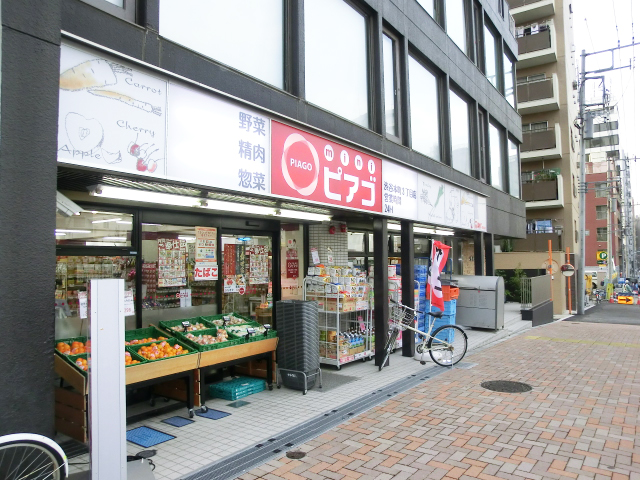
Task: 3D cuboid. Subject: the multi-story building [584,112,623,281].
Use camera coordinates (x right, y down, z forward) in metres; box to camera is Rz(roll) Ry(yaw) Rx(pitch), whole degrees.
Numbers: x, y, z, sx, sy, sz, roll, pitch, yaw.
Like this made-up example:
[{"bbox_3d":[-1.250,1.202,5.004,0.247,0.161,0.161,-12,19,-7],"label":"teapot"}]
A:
[{"bbox_3d":[39.251,-5.299,65.981,9.000,24.000,14.000,-4,-4,37],"label":"multi-story building"}]

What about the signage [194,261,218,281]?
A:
[{"bbox_3d":[-1.607,0.457,6.315,0.020,0.244,0.409,-4,-4,36],"label":"signage"}]

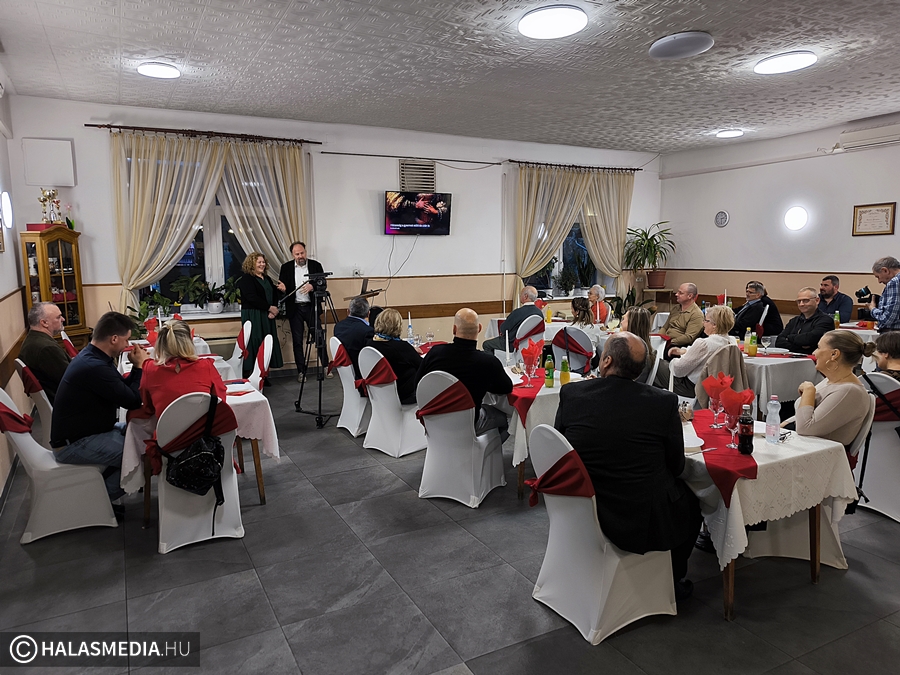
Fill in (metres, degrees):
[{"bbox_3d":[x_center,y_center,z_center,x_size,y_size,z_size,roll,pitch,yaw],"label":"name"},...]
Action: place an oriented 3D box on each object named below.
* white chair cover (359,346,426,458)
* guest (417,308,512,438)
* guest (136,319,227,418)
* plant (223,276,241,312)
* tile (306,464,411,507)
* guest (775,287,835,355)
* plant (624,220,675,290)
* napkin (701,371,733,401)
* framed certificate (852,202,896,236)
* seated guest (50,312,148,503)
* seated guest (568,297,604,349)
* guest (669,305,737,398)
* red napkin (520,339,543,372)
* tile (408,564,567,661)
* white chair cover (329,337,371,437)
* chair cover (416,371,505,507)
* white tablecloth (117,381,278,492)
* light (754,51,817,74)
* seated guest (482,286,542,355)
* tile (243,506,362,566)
[{"bbox_3d":[-0.429,0.483,5.318,0.460,0.910,0.560,7,11,44],"label":"white chair cover"},{"bbox_3d":[0.160,0.407,4.440,0.580,1.280,0.800,3,8,26],"label":"guest"},{"bbox_3d":[-1.606,0.521,3.871,0.550,1.280,0.750,-4,8,-27],"label":"guest"},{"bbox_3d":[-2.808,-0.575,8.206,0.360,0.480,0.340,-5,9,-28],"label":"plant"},{"bbox_3d":[-0.657,1.077,4.566,0.600,0.010,0.600,-4,8,-27],"label":"tile"},{"bbox_3d":[3.143,0.204,5.645,0.750,1.310,0.550,-7,10,-39],"label":"guest"},{"bbox_3d":[3.449,-1.425,10.761,0.900,1.160,0.880,-5,9,-28],"label":"plant"},{"bbox_3d":[1.352,0.251,3.165,0.140,0.160,0.150,-5,9,-27],"label":"napkin"},{"bbox_3d":[5.547,-1.544,8.186,0.030,0.395,0.515,-5,9,-28],"label":"framed certificate"},{"bbox_3d":[-2.134,0.496,3.943,0.700,1.300,0.520,-5,9,-30],"label":"seated guest"},{"bbox_3d":[1.288,0.144,6.758,0.500,1.180,0.740,1,8,11],"label":"seated guest"},{"bbox_3d":[1.932,0.330,5.069,0.680,1.210,0.520,7,11,44],"label":"guest"},{"bbox_3d":[0.541,0.120,4.170,0.140,0.220,0.140,-5,9,-27],"label":"red napkin"},{"bbox_3d":[0.185,1.266,2.928,0.600,0.010,0.600,-5,9,-28],"label":"tile"},{"bbox_3d":[-0.817,0.414,5.792,0.580,0.905,0.450,-6,9,-33],"label":"white chair cover"},{"bbox_3d":[0.094,0.640,4.372,0.450,0.900,0.530,3,8,27],"label":"chair cover"},{"bbox_3d":[-1.679,0.592,4.144,0.920,0.480,0.950,-5,9,-27],"label":"white tablecloth"},{"bbox_3d":[3.068,-2.518,5.714,0.510,0.065,0.510,0,8,0],"label":"light"},{"bbox_3d":[0.881,-0.016,8.036,0.850,1.260,0.520,4,9,31],"label":"seated guest"},{"bbox_3d":[-0.904,1.170,3.696,0.600,0.010,0.600,-5,9,-28],"label":"tile"}]

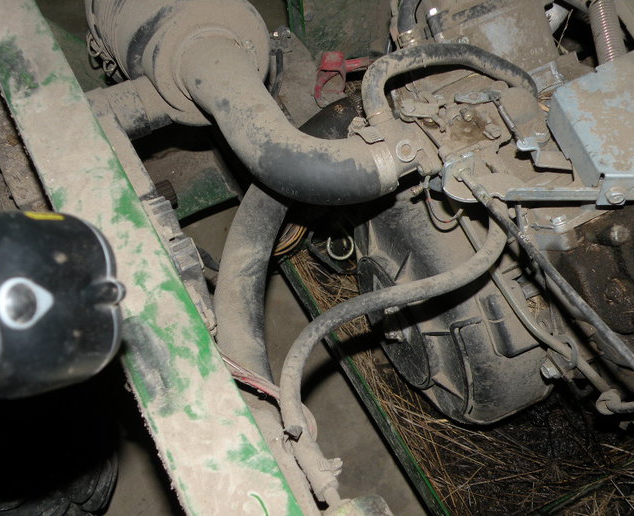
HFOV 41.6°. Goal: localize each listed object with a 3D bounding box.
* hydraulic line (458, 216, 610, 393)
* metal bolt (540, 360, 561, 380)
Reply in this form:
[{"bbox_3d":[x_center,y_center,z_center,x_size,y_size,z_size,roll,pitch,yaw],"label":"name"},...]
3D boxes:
[{"bbox_3d":[0.179,0.037,0.724,0.018,0.018,0.212,5,39,-39],"label":"hydraulic line"},{"bbox_3d":[0.192,0.092,0.685,0.012,0.016,0.016,-20,49,-18],"label":"metal bolt"}]

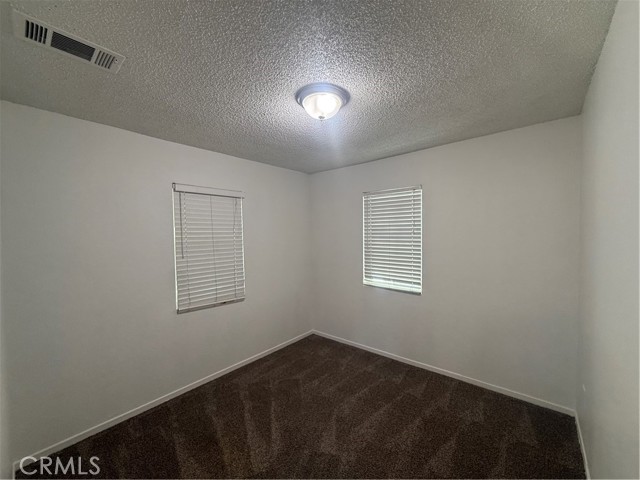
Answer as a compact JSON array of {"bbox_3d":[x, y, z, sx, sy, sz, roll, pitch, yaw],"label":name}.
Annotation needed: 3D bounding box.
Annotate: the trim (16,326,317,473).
[{"bbox_3d":[-1.065,1.460,2.845,0.016,0.058,2.970,0,2,40],"label":"trim"}]

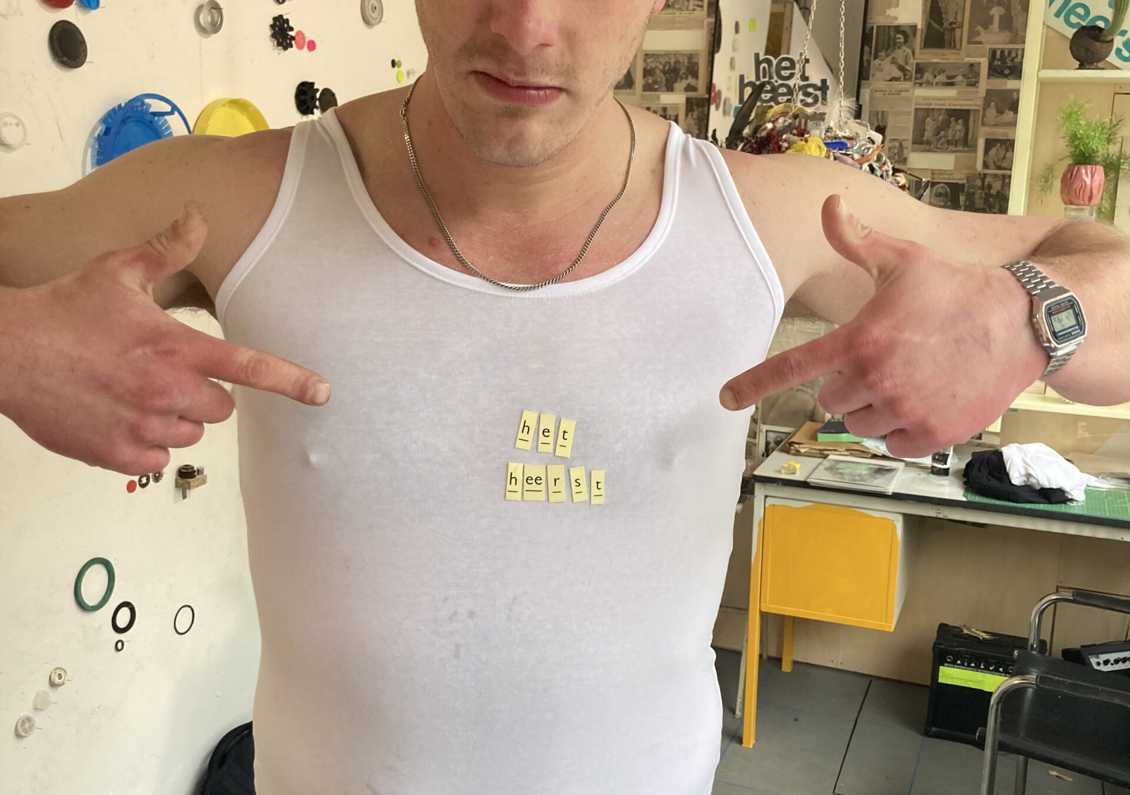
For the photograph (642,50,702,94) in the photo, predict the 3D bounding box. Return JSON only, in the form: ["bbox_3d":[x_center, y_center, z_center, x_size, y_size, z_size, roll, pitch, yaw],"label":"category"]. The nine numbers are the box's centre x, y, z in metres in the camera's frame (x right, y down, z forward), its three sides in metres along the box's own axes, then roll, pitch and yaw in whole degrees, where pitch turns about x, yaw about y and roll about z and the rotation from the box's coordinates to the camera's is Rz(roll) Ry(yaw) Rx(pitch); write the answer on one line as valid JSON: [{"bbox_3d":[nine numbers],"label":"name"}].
[{"bbox_3d":[0.335,-1.028,3.850,0.195,0.137,0.006,6,11,21],"label":"photograph"}]

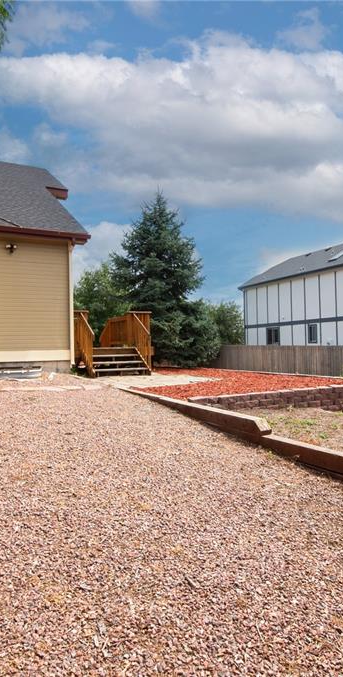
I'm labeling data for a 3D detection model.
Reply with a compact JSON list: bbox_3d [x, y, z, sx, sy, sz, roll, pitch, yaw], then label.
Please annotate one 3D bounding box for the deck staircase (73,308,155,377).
[{"bbox_3d":[-2.146,0.165,12.475,2.500,1.710,3.500,-1,-1,-26],"label":"deck staircase"}]

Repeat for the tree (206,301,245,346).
[{"bbox_3d":[3.936,-0.166,31.000,3.400,5.200,3.400,-1,-1,-26],"label":"tree"}]

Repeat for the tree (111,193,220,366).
[{"bbox_3d":[-0.240,-2.305,17.000,4.400,7.000,4.400,-1,-1,0],"label":"tree"}]

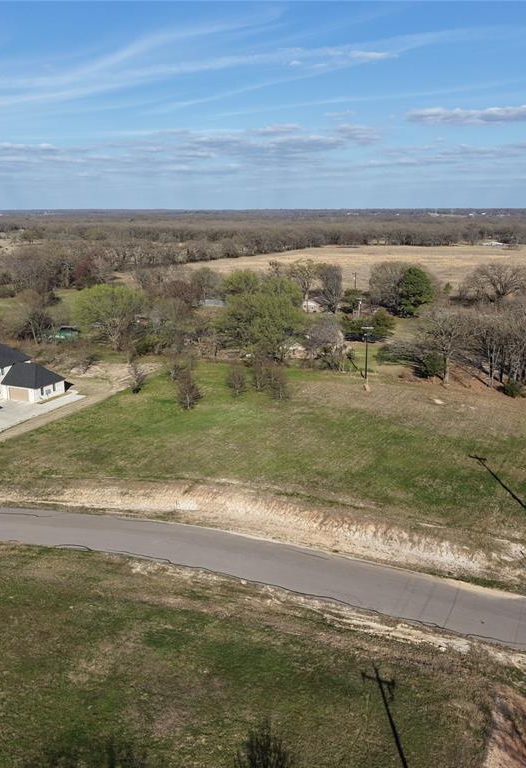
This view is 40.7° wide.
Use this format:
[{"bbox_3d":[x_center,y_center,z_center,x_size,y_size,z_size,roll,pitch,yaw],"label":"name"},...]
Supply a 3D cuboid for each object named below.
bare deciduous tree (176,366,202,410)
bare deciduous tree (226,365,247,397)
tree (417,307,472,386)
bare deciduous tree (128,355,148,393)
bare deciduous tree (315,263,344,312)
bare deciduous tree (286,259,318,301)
[{"bbox_3d":[-14.686,0.720,139.918,4.970,8.536,4.970,-2,14,-6],"label":"bare deciduous tree"},{"bbox_3d":[-5.573,-0.882,150.244,4.516,6.639,4.516,-1,14,-2],"label":"bare deciduous tree"},{"bbox_3d":[40.589,-8.498,157.850,11.645,17.512,11.645,4,14,15],"label":"tree"},{"bbox_3d":[-27.160,-2.349,153.197,4.186,8.192,4.186,-3,14,-10],"label":"bare deciduous tree"},{"bbox_3d":[25.563,-36.611,269.270,10.300,18.708,10.300,1,14,6],"label":"bare deciduous tree"},{"bbox_3d":[15.499,-37.924,271.964,12.633,20.023,12.633,1,14,3],"label":"bare deciduous tree"}]

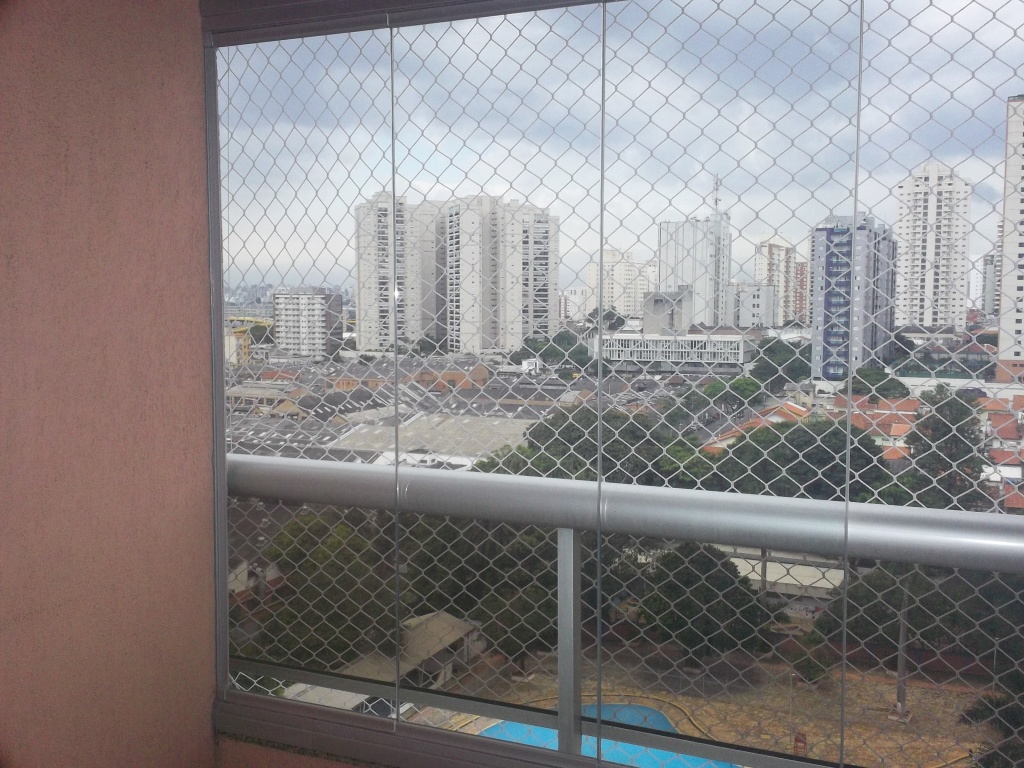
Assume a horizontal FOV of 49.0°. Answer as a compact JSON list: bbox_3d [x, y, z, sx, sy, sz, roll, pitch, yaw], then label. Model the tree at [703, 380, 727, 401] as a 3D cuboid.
[{"bbox_3d":[47.200,1.840,262.000,5.500,5.200,5.500,1,5,10],"label":"tree"}]

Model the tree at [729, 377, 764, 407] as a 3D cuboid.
[{"bbox_3d":[53.810,1.880,258.000,8.000,7.300,8.000,1,5,12],"label":"tree"}]

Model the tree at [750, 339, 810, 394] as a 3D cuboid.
[{"bbox_3d":[73.640,-5.000,308.000,15.800,14.800,14.000,1,5,13],"label":"tree"}]

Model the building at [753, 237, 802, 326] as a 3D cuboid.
[{"bbox_3d":[147.570,-56.090,628.000,18.000,52.000,36.000,2,5,24],"label":"building"}]

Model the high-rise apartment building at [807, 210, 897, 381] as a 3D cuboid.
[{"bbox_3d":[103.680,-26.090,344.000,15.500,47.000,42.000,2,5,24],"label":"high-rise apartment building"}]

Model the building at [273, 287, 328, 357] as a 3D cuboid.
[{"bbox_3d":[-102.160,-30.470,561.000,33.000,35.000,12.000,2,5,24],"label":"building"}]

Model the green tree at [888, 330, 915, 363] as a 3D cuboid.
[{"bbox_3d":[133.560,-12.590,385.000,9.400,10.600,9.000,2,5,19],"label":"green tree"}]

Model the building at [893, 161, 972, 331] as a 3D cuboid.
[{"bbox_3d":[183.100,-58.220,490.000,29.500,72.000,21.000,2,5,24],"label":"building"}]

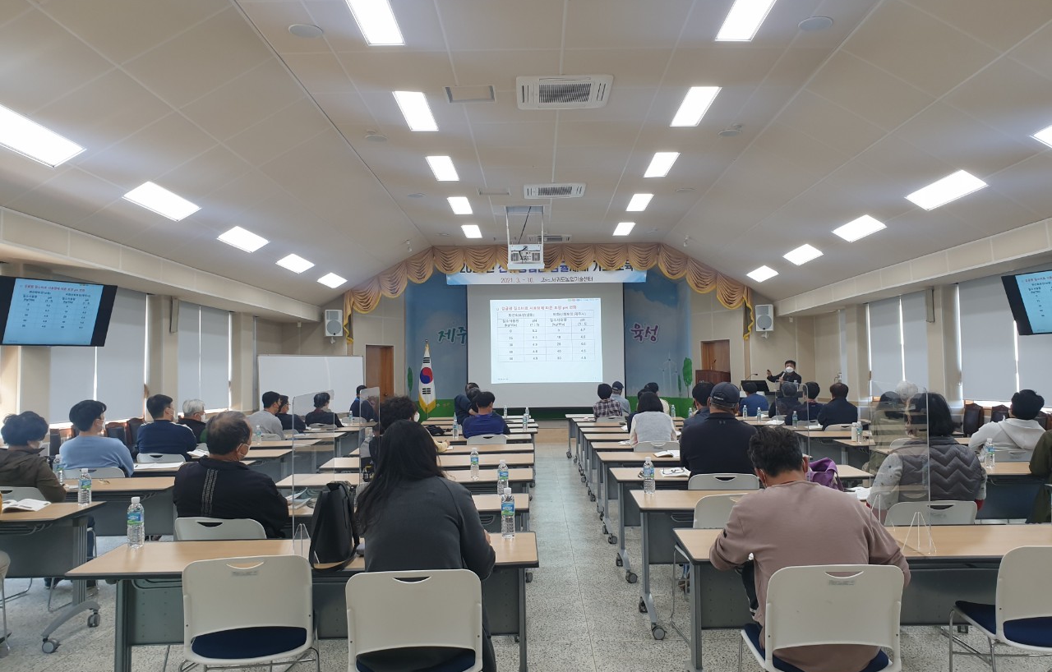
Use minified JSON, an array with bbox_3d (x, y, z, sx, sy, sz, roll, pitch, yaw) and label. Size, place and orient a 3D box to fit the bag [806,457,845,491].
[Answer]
[{"bbox_3d":[1.735,0.816,4.640,0.290,0.230,0.170,-1,-3,1],"label":"bag"}]

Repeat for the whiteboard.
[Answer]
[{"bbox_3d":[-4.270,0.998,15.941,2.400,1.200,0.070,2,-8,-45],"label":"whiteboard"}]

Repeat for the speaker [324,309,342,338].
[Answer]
[{"bbox_3d":[-4.004,-0.266,16.506,0.360,0.550,0.340,-1,-3,-6],"label":"speaker"}]

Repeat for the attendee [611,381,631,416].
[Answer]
[{"bbox_3d":[1.659,1.501,14.190,0.480,1.369,0.750,-1,-3,3],"label":"attendee"}]

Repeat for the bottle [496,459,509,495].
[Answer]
[{"bbox_3d":[-0.144,0.864,4.838,0.066,0.217,0.066,-1,-3,1],"label":"bottle"}]

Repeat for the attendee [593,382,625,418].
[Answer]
[{"bbox_3d":[1.258,1.381,12.180,0.500,1.280,0.720,-1,-3,1],"label":"attendee"}]

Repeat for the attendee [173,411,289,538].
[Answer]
[{"bbox_3d":[-1.496,1.024,4.115,0.600,1.290,0.760,-1,-3,9],"label":"attendee"}]

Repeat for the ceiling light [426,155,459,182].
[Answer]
[{"bbox_3d":[-1.172,-2.385,11.218,0.320,0.060,1.280,-1,-3,1],"label":"ceiling light"}]

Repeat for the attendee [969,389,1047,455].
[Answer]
[{"bbox_3d":[3.852,1.080,6.469,0.620,1.270,0.760,-1,-3,-5],"label":"attendee"}]

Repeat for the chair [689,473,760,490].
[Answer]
[{"bbox_3d":[1.293,1.312,5.327,0.520,0.800,0.550,-1,-3,3],"label":"chair"}]

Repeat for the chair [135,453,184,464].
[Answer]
[{"bbox_3d":[-3.296,1.480,7.473,0.520,0.800,0.550,-1,-3,10],"label":"chair"}]

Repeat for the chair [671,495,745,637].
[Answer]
[{"bbox_3d":[1.131,1.242,4.328,0.540,0.790,0.540,-1,-3,-6],"label":"chair"}]

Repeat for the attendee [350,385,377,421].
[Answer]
[{"bbox_3d":[-2.842,1.555,13.834,0.500,1.330,0.740,-1,-3,7],"label":"attendee"}]

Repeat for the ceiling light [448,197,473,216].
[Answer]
[{"bbox_3d":[-1.125,-2.253,13.511,0.320,0.080,1.285,-1,-3,1],"label":"ceiling light"}]

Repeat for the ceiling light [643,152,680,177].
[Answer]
[{"bbox_3d":[1.889,-2.397,11.033,0.320,0.060,1.270,-1,-3,1],"label":"ceiling light"}]

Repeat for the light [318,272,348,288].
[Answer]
[{"bbox_3d":[-3.891,-1.107,15.883,0.320,0.080,1.285,-28,-3,-1],"label":"light"}]

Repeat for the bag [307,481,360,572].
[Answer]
[{"bbox_3d":[-0.774,0.738,3.200,0.180,0.320,0.220,-1,-3,1],"label":"bag"}]

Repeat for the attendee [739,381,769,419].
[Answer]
[{"bbox_3d":[3.689,1.391,12.903,0.510,1.291,0.750,0,-3,-9],"label":"attendee"}]

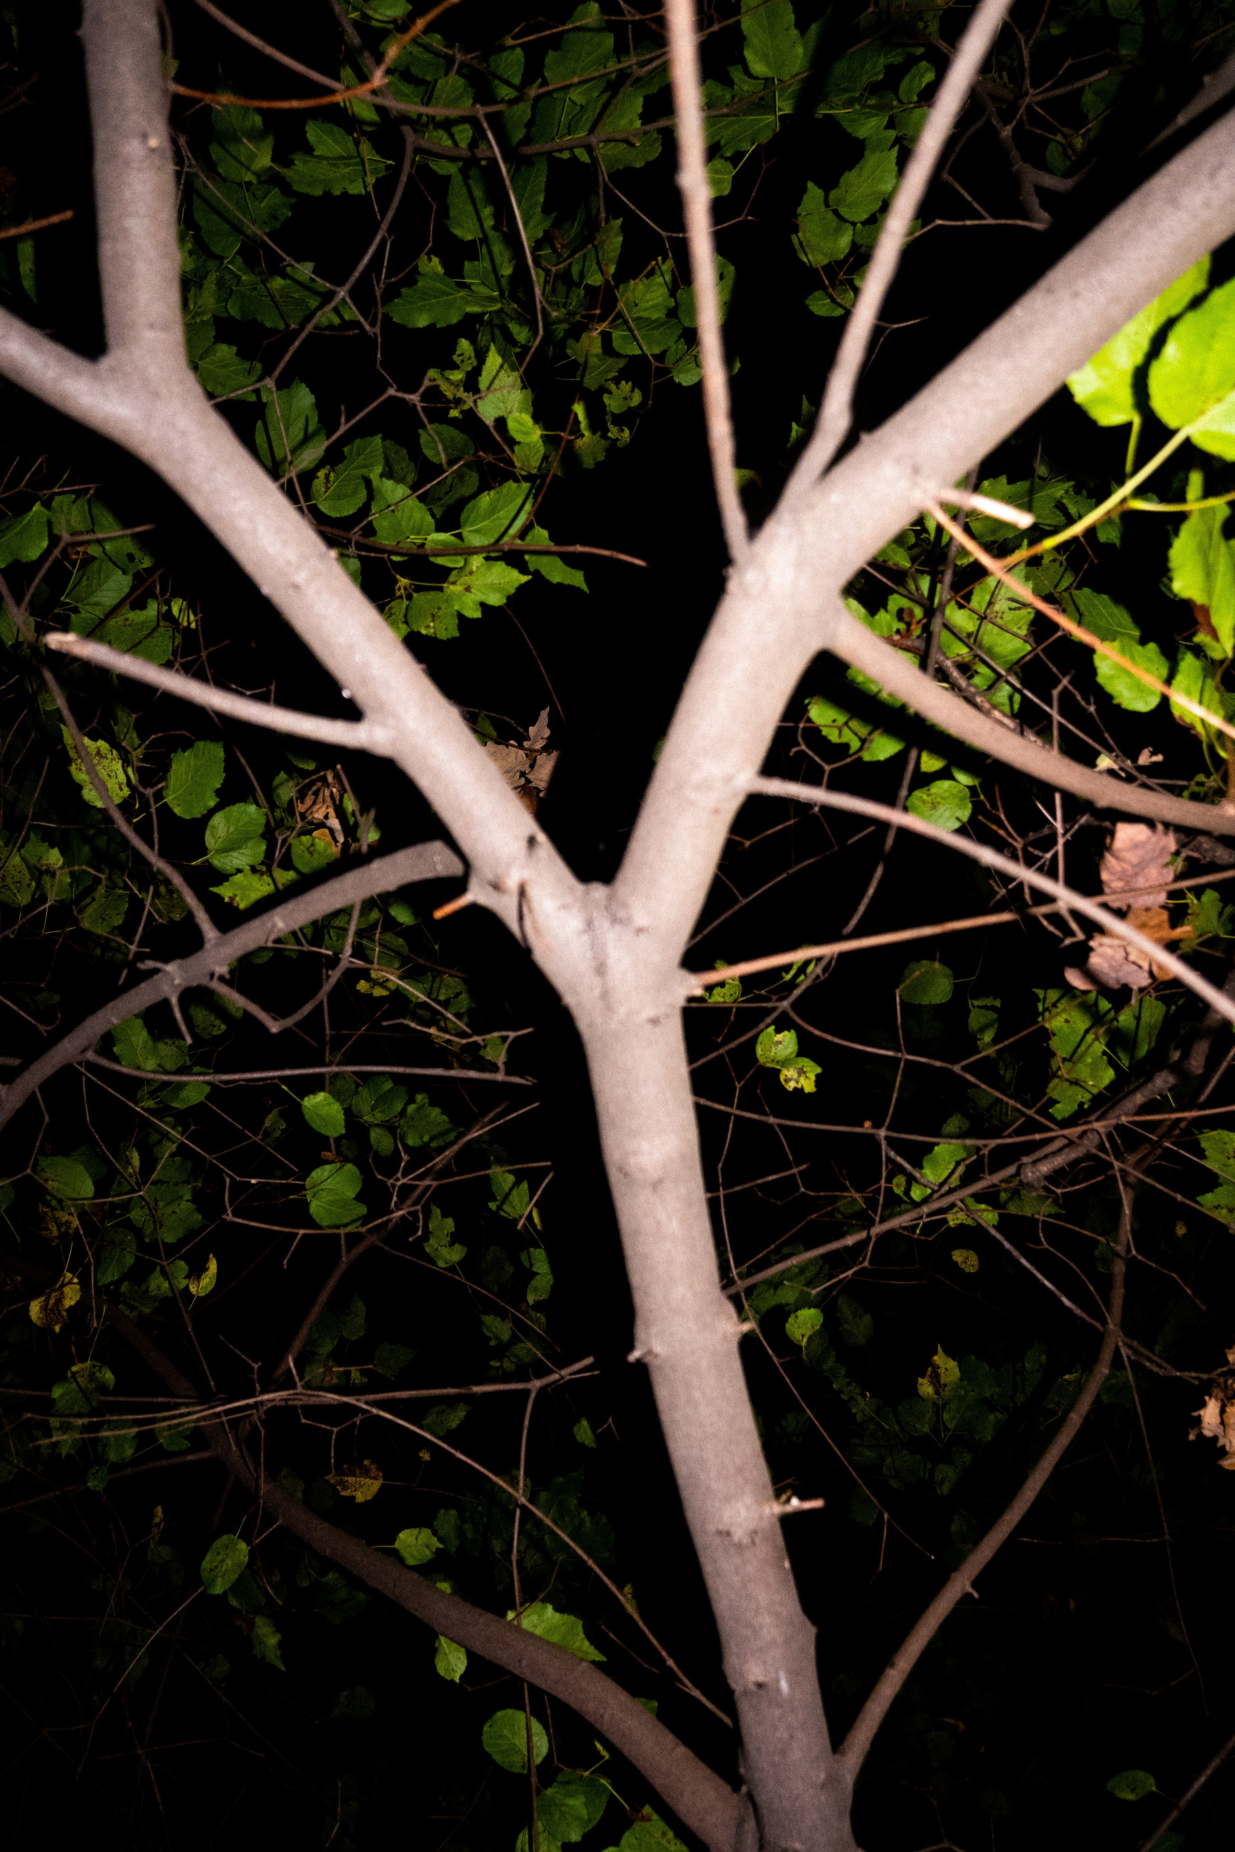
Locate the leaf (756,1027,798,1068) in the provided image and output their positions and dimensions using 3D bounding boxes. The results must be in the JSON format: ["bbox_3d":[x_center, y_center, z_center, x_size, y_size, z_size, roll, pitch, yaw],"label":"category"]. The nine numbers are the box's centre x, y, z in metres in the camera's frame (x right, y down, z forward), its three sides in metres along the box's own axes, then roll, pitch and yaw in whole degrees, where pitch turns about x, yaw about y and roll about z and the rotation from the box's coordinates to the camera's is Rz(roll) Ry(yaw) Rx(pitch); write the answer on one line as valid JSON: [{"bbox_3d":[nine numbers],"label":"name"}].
[{"bbox_3d":[0.142,0.108,1.050,0.037,0.039,0.015,0,-18,0],"label":"leaf"}]

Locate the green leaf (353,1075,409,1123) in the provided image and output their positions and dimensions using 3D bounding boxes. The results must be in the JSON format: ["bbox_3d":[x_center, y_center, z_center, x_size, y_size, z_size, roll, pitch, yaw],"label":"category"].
[{"bbox_3d":[-0.351,0.258,1.750,0.071,0.089,0.021,37,-23,4],"label":"green leaf"}]

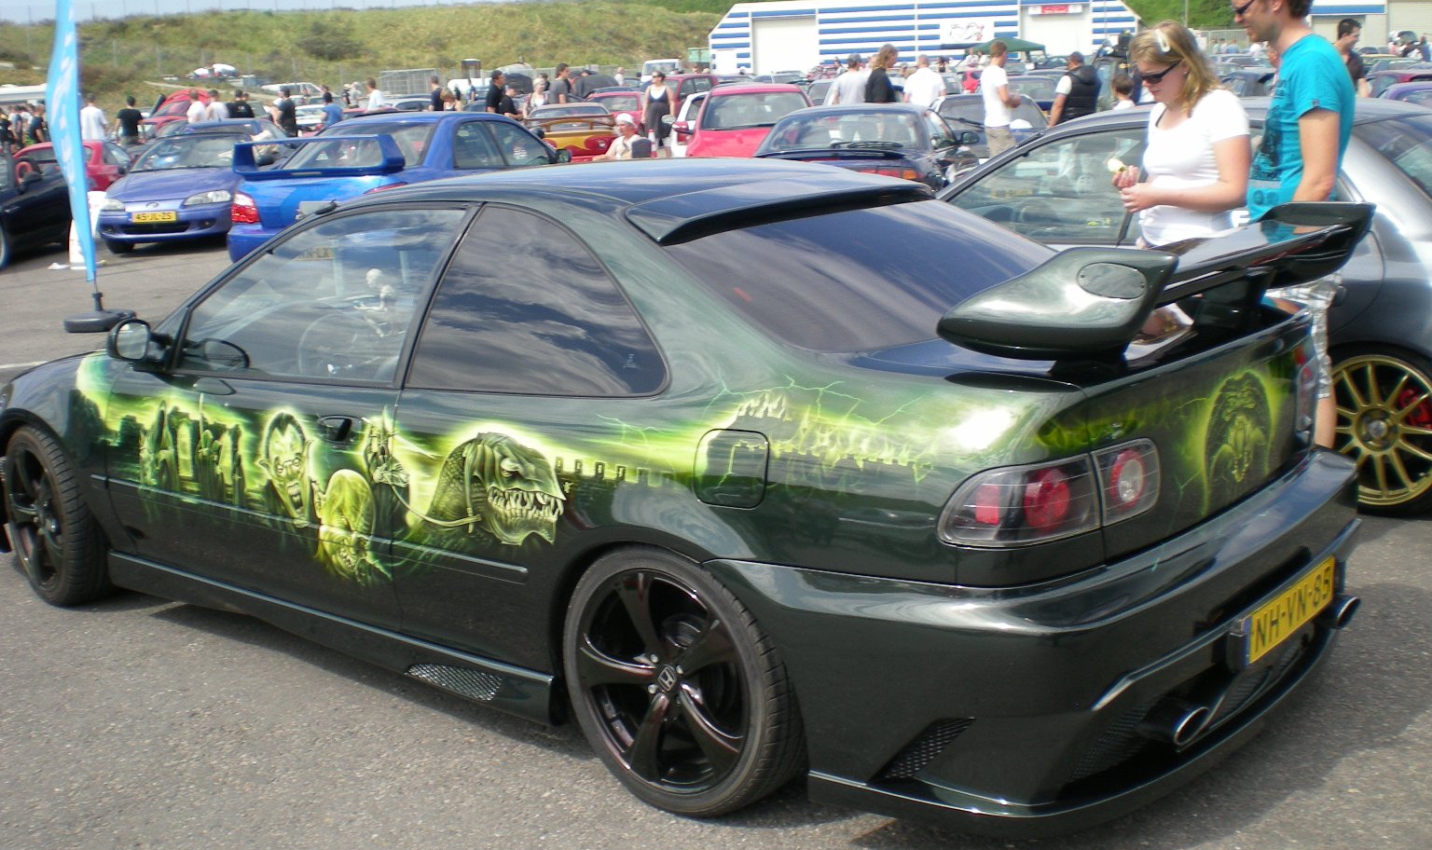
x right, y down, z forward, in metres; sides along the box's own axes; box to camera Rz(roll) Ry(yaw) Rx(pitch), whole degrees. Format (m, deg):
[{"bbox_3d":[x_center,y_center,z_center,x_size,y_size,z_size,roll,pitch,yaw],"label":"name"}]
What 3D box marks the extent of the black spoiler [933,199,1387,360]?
[{"bbox_3d":[0.993,-0.303,3.281,0.480,0.260,1.360,7,15,38],"label":"black spoiler"}]

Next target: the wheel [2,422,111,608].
[{"bbox_3d":[-2.048,0.265,5.005,0.210,0.595,0.595,-14,17,-43],"label":"wheel"}]

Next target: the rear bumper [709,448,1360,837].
[{"bbox_3d":[0.864,0.376,3.557,0.850,0.520,1.700,7,15,38],"label":"rear bumper"}]

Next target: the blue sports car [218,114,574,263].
[{"bbox_3d":[-2.211,-1.935,13.336,1.740,1.440,4.410,2,13,20],"label":"blue sports car"}]

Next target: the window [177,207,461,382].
[{"bbox_3d":[-1.025,-0.338,4.002,1.050,0.460,0.070,7,-5,38],"label":"window"}]

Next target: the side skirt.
[{"bbox_3d":[-1.062,0.529,4.189,1.920,0.150,0.120,7,16,39],"label":"side skirt"}]

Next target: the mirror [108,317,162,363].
[{"bbox_3d":[-1.596,-0.233,4.318,0.110,0.125,0.190,7,16,39],"label":"mirror"}]

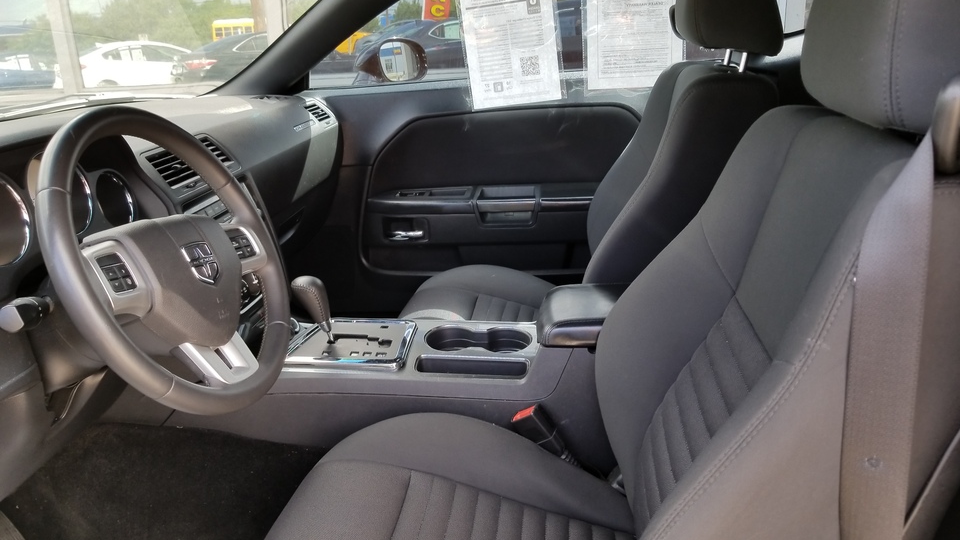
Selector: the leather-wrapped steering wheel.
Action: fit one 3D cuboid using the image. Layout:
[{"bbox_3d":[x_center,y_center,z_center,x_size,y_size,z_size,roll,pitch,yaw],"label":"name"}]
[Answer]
[{"bbox_3d":[-0.369,-0.005,0.860,0.115,0.383,0.383,-23,12,14],"label":"leather-wrapped steering wheel"}]

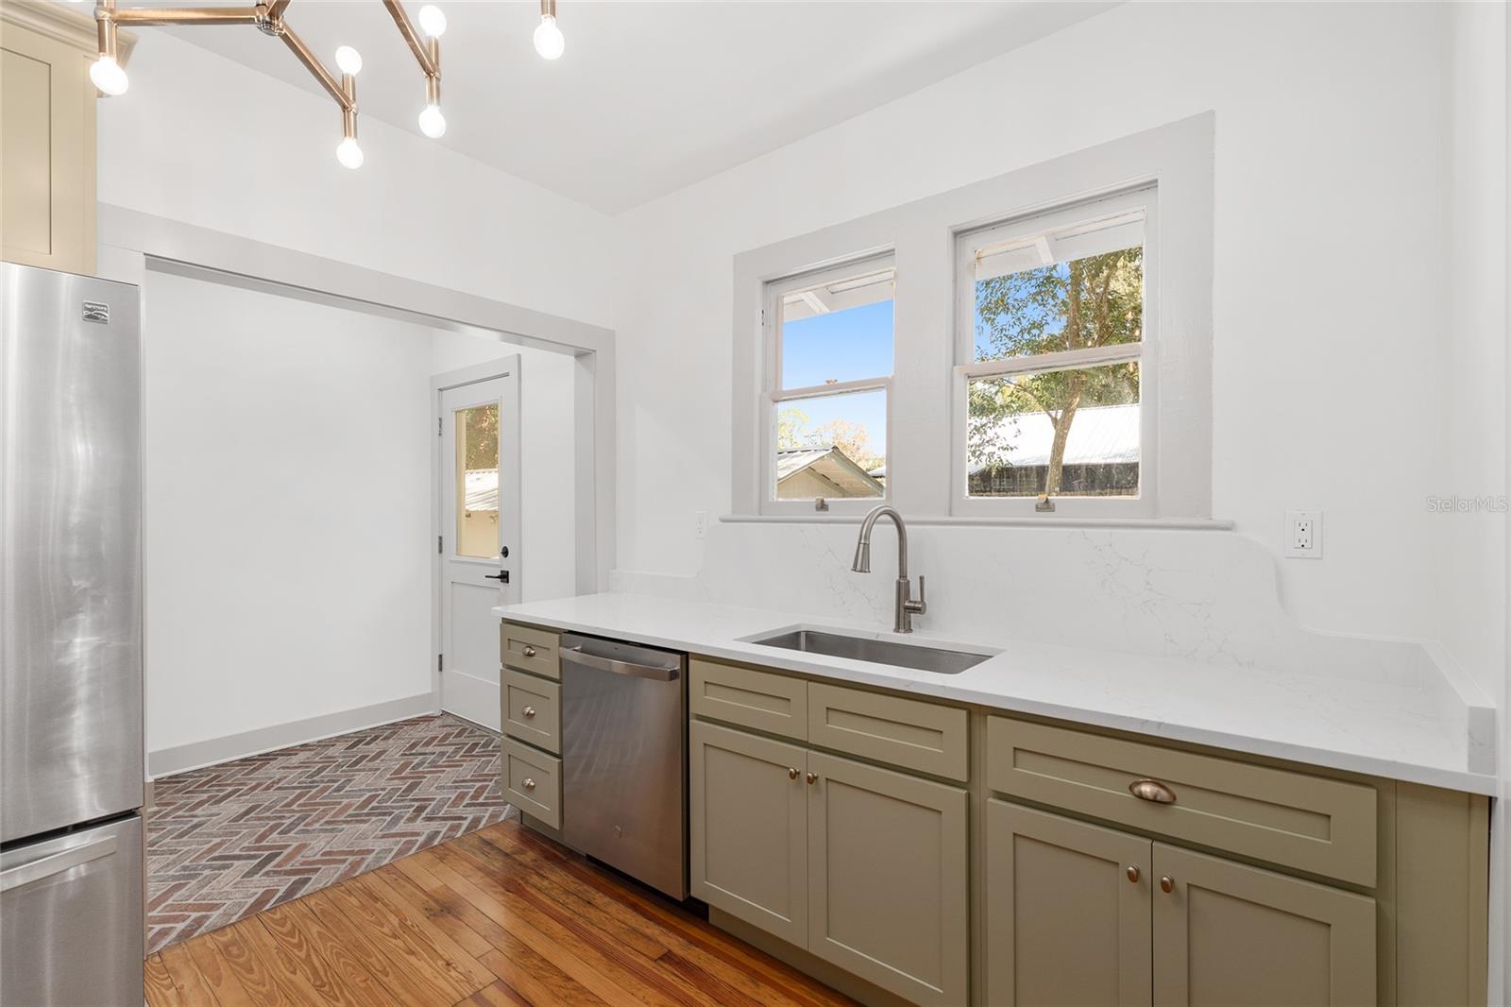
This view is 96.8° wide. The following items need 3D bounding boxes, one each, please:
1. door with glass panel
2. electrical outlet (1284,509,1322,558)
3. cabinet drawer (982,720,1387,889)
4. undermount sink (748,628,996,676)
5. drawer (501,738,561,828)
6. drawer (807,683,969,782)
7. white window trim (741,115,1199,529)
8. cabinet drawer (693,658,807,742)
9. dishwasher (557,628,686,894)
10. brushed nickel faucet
[{"bbox_3d":[-1.691,0.298,4.038,0.770,2.040,0.060,0,0,37],"label":"door with glass panel"},{"bbox_3d":[1.357,0.079,1.660,0.072,0.116,0.015,0,0,37],"label":"electrical outlet"},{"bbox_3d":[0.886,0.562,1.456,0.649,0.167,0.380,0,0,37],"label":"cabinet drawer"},{"bbox_3d":[0.328,0.560,1.987,0.756,0.220,0.395,0,0,37],"label":"undermount sink"},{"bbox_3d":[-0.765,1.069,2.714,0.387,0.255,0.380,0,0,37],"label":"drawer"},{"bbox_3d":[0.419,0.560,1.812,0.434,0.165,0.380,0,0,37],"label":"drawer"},{"bbox_3d":[0.559,-0.479,2.275,1.667,1.106,0.090,0,0,37],"label":"white window trim"},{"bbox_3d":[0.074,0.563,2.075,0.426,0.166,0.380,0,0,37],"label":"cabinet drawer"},{"bbox_3d":[-0.299,0.872,2.472,0.598,0.800,0.620,0,0,37],"label":"dishwasher"},{"bbox_3d":[0.423,0.217,2.130,0.280,0.410,0.110,0,0,-43],"label":"brushed nickel faucet"}]

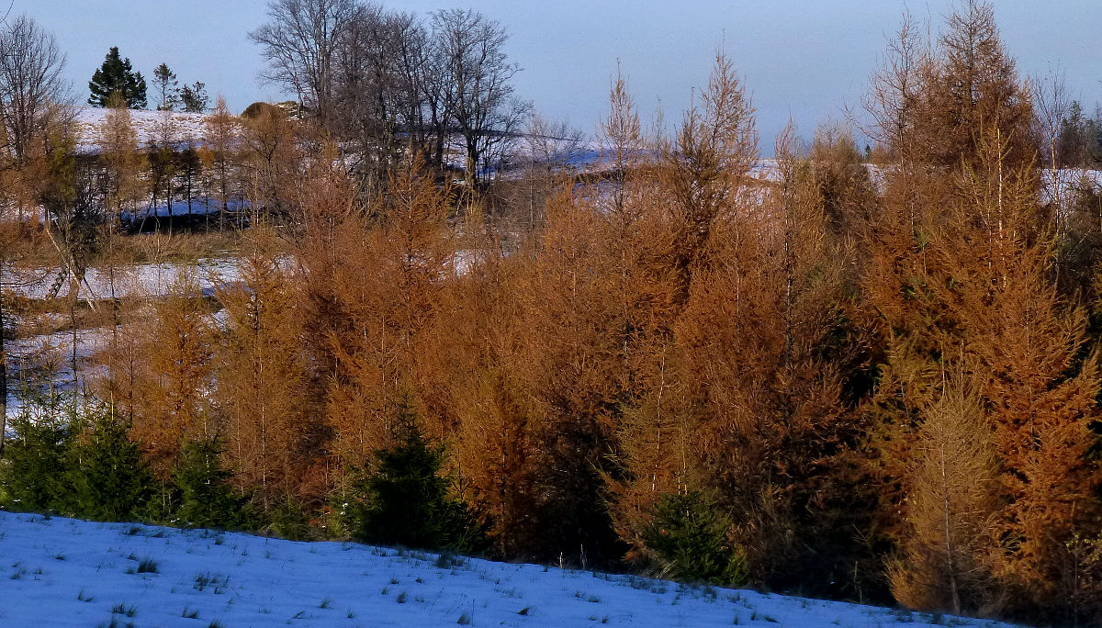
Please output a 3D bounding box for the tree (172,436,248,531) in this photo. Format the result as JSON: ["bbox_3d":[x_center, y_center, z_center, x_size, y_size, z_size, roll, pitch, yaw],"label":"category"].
[{"bbox_3d":[-5.867,2.929,71.000,1.334,1.588,1.294,0,2,0],"label":"tree"}]

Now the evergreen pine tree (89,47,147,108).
[{"bbox_3d":[-39.539,-21.593,375.000,5.367,5.702,5.206,0,2,0],"label":"evergreen pine tree"}]

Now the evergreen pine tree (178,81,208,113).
[{"bbox_3d":[-32.662,-19.832,375.000,2.683,2.851,2.603,0,2,0],"label":"evergreen pine tree"}]

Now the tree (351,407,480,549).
[{"bbox_3d":[-2.210,2.689,67.000,2.157,2.427,2.093,0,2,0],"label":"tree"}]

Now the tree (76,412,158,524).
[{"bbox_3d":[-7.640,2.697,72.000,1.449,1.900,1.406,0,2,0],"label":"tree"}]

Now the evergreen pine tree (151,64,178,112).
[{"bbox_3d":[-35.262,-20.755,375.000,2.516,4.361,2.440,0,2,0],"label":"evergreen pine tree"}]

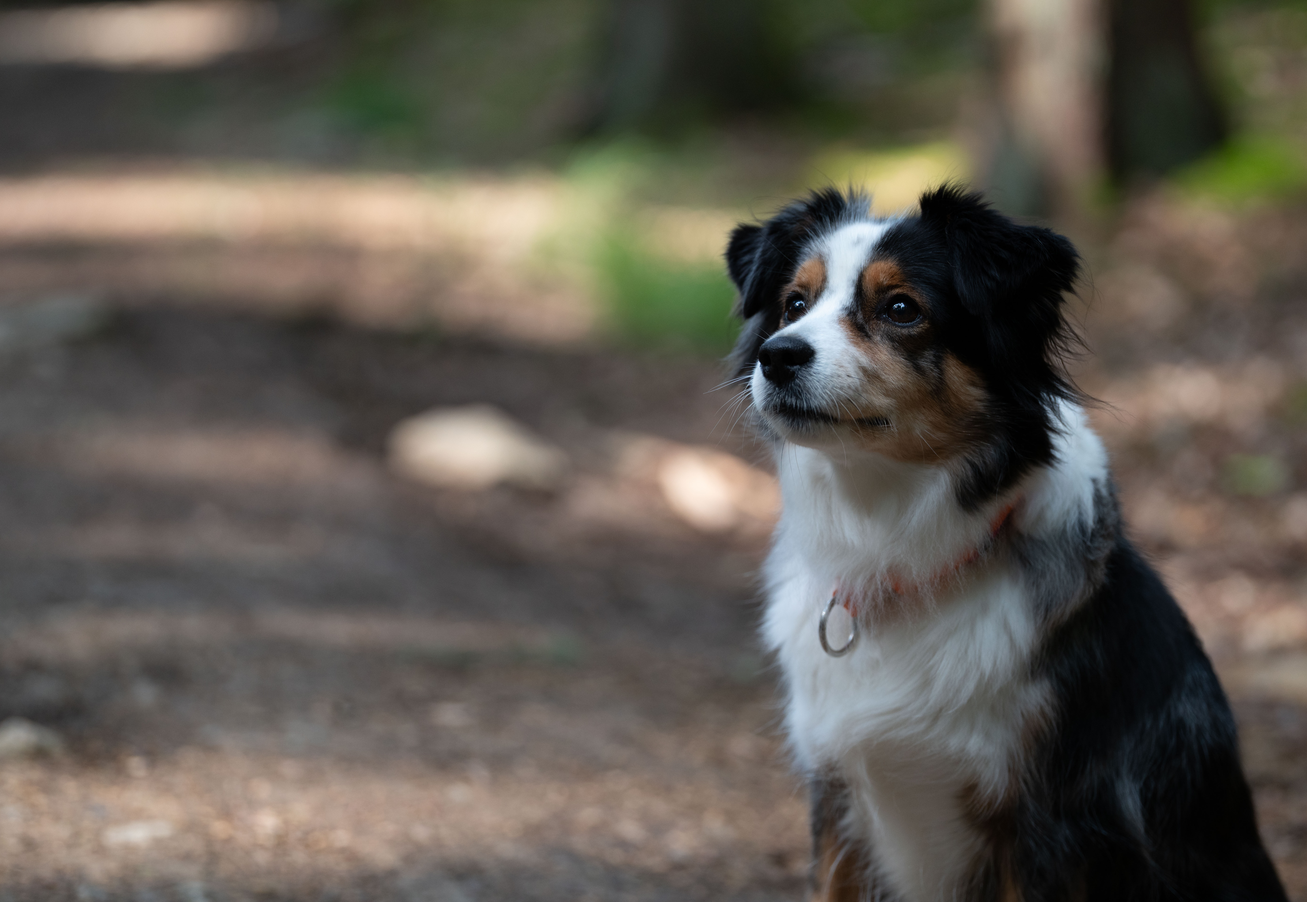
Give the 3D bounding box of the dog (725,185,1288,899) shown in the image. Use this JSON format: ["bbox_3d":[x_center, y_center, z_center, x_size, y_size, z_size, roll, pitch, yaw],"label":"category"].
[{"bbox_3d":[0.223,0.112,2.355,0.255,0.555,0.475,7,11,39],"label":"dog"}]

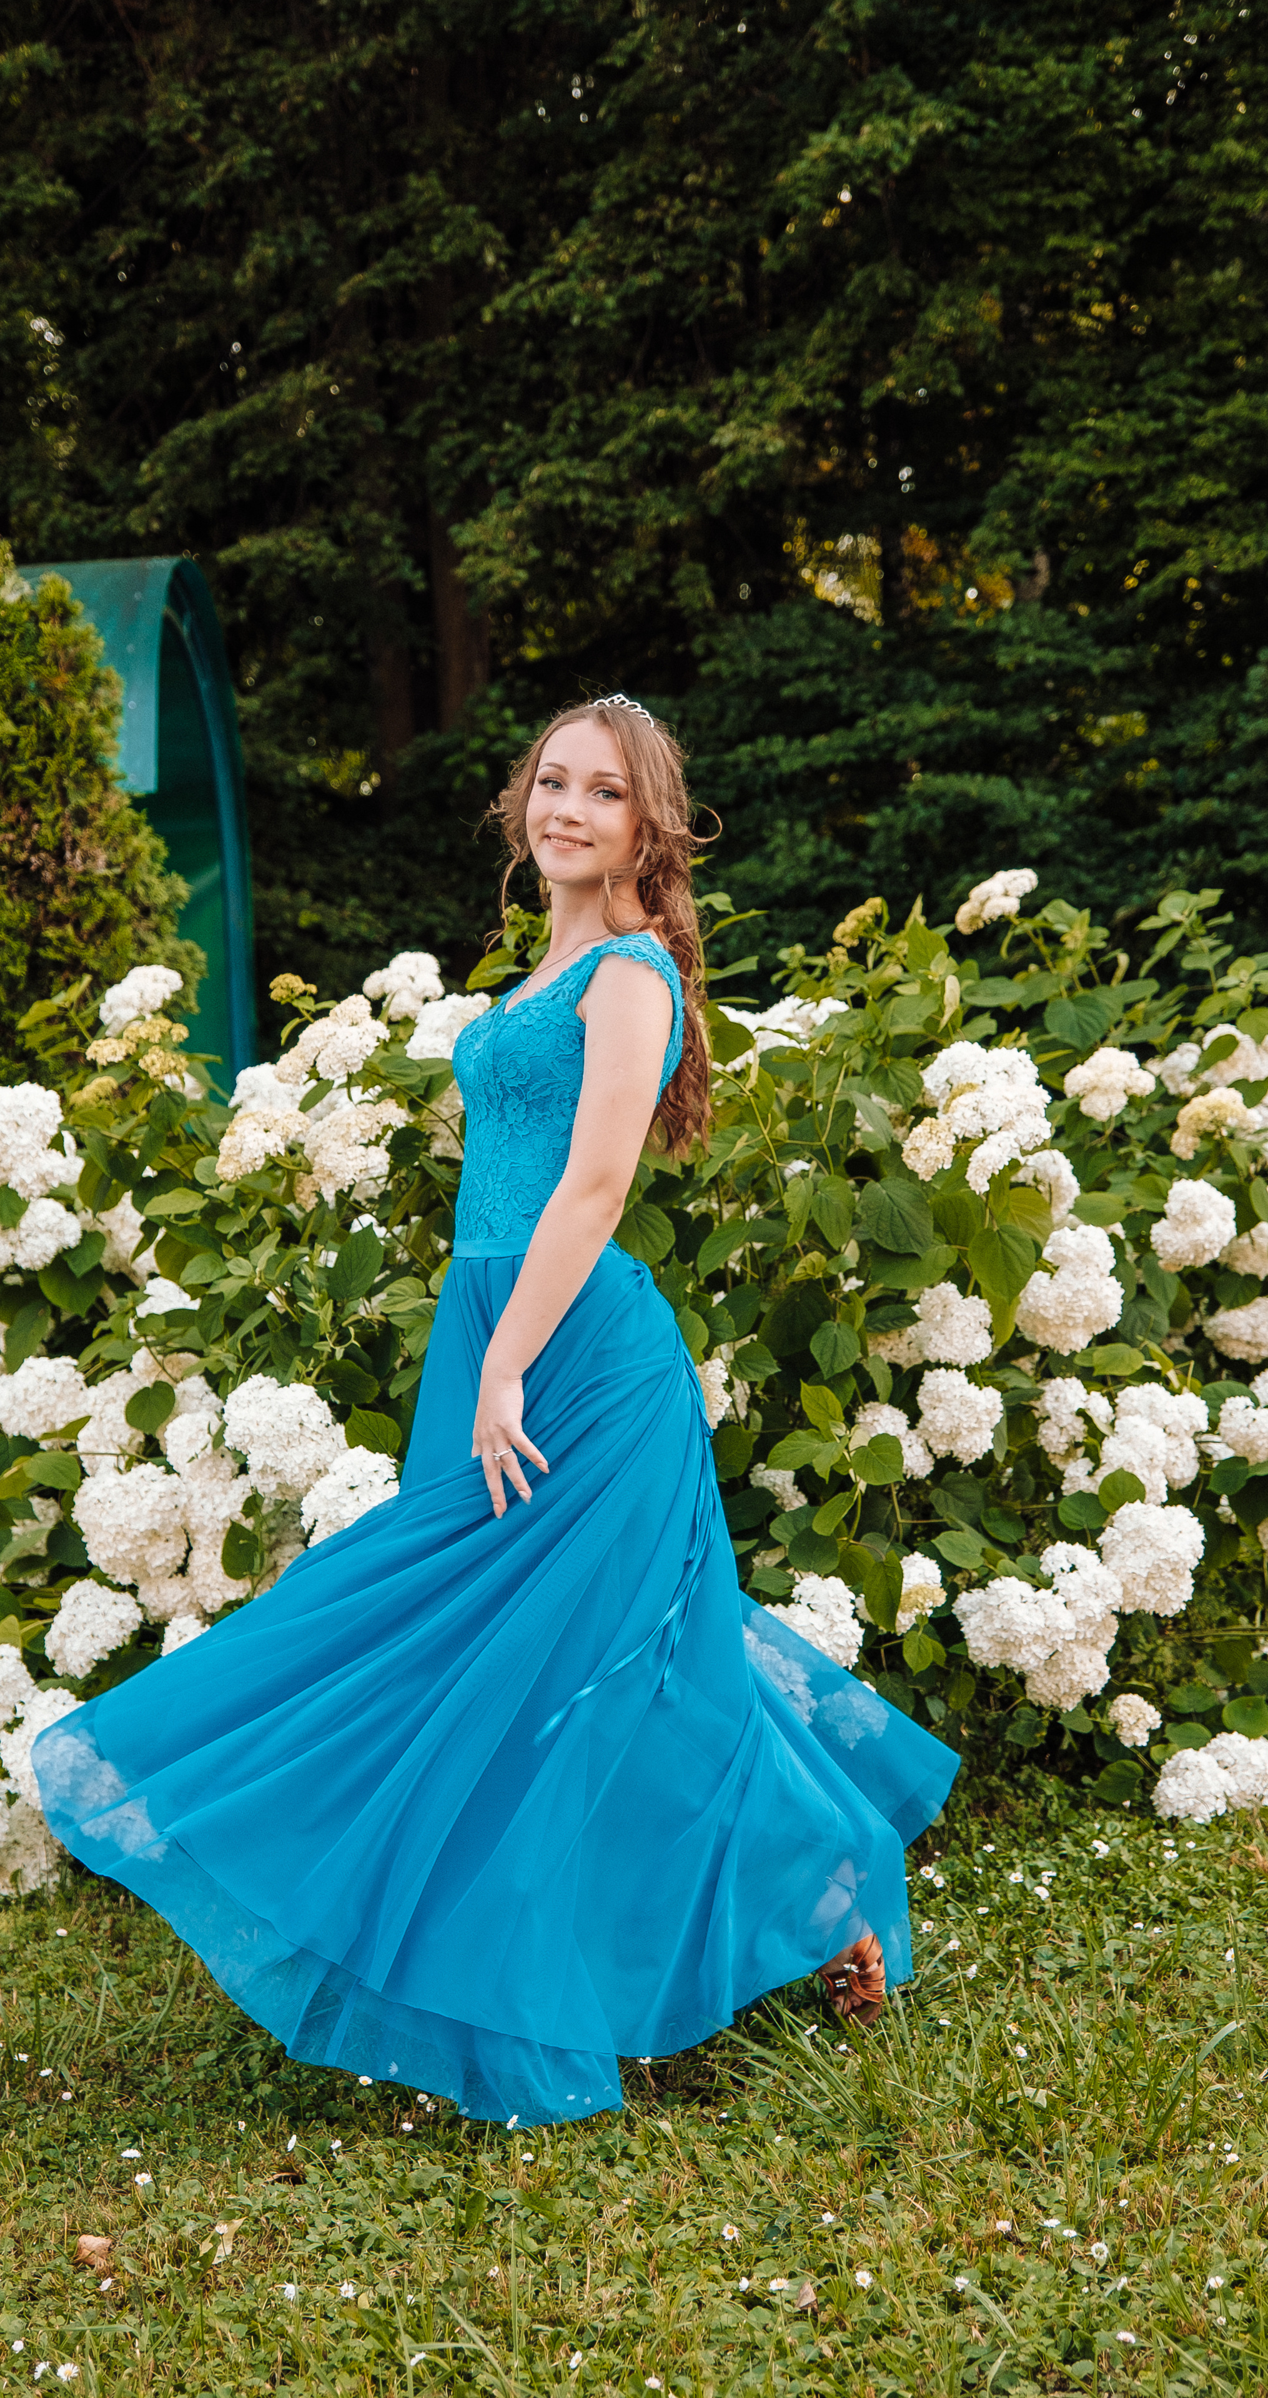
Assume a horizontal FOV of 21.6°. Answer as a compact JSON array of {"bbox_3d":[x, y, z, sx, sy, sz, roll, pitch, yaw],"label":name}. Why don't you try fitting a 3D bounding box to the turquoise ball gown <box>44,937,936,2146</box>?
[{"bbox_3d":[-0.191,0.377,4.168,1.080,1.382,0.830,-7,6,-30],"label":"turquoise ball gown"}]

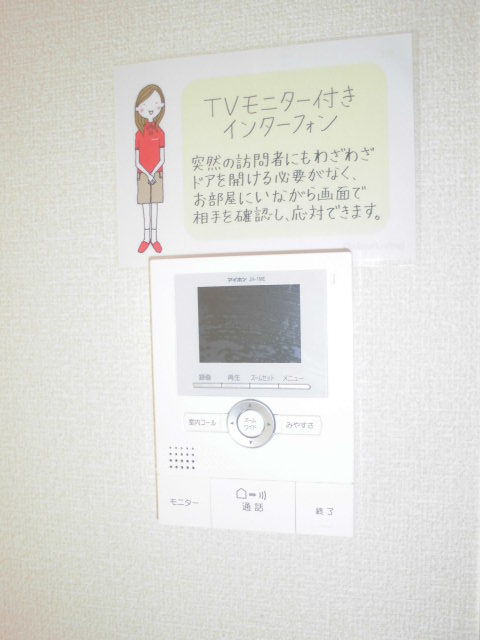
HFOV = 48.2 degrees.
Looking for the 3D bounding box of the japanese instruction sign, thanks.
[{"bbox_3d":[0.013,-0.116,0.387,0.216,0.154,0.002,-1,2,11],"label":"japanese instruction sign"}]

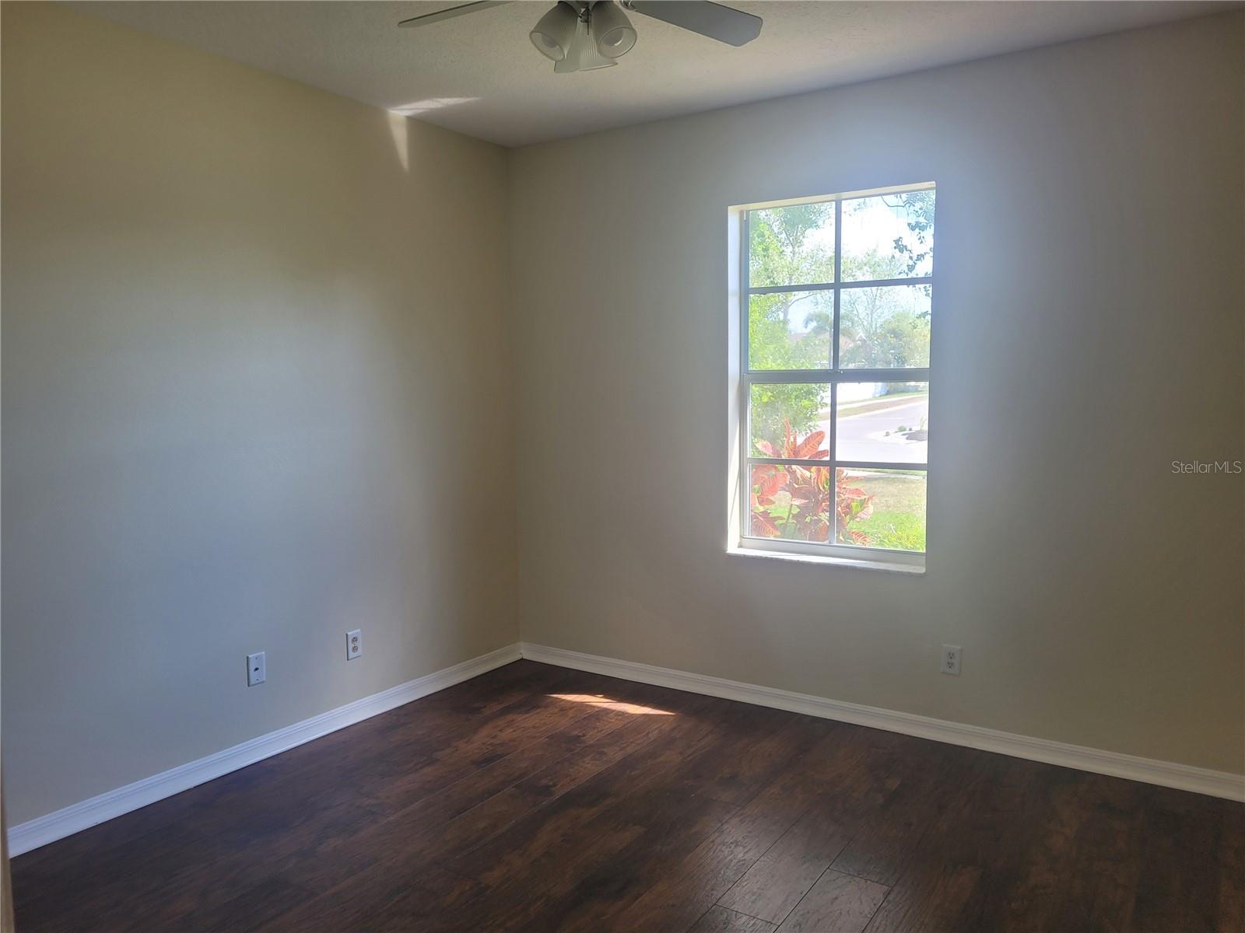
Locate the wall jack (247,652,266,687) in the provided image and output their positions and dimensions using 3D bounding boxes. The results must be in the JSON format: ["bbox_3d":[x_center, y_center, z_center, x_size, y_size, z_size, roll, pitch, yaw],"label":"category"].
[{"bbox_3d":[-1.383,0.768,3.540,0.008,0.118,0.074,3,6,33],"label":"wall jack"}]

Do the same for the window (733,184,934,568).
[{"bbox_3d":[0.860,-0.354,3.891,0.870,1.500,0.130,3,6,33],"label":"window"}]

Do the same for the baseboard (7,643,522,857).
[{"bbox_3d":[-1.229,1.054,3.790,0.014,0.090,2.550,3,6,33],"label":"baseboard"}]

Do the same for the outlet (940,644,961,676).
[{"bbox_3d":[1.276,0.755,3.635,0.074,0.118,0.008,3,6,33],"label":"outlet"}]

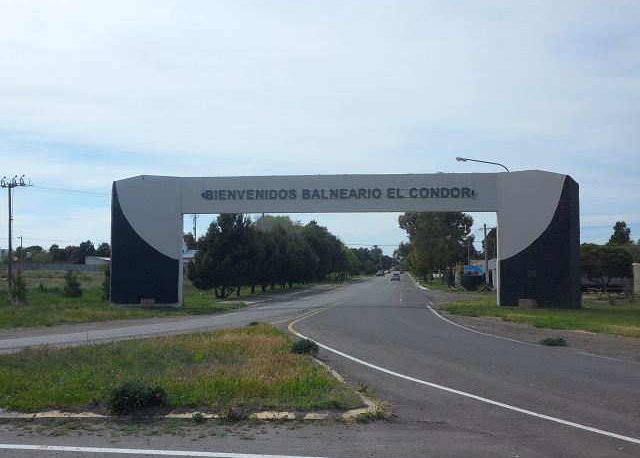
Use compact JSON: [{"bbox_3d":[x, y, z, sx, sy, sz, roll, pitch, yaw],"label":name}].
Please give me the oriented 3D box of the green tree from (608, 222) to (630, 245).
[{"bbox_3d":[47.277,3.539,107.988,4.105,9.470,4.105,0,-4,0],"label":"green tree"}]

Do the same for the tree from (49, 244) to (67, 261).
[{"bbox_3d":[-67.102,7.472,174.873,4.605,7.535,4.605,0,-4,0],"label":"tree"}]

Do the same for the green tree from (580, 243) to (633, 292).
[{"bbox_3d":[24.870,3.367,59.907,5.175,4.197,5.175,0,-4,0],"label":"green tree"}]

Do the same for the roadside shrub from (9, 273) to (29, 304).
[{"bbox_3d":[-16.031,3.149,36.375,1.067,1.669,1.067,0,-4,0],"label":"roadside shrub"}]

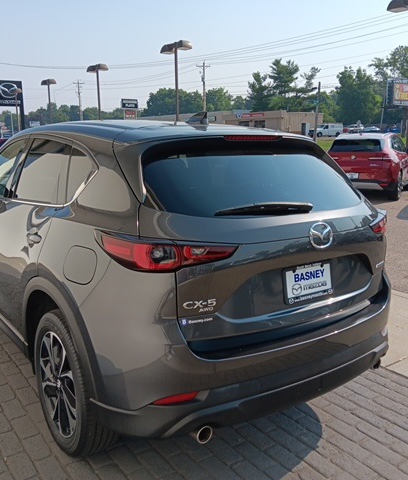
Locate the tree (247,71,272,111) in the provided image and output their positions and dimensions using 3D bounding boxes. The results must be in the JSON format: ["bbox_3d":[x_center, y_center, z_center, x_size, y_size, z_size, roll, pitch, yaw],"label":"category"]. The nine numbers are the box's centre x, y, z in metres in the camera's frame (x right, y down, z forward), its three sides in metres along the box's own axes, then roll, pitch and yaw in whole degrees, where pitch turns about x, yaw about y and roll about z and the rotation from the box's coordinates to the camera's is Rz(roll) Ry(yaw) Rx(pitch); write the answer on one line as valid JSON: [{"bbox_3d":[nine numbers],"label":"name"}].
[{"bbox_3d":[11.565,-28.480,101.317,5.400,13.000,5.400,0,12,0],"label":"tree"}]

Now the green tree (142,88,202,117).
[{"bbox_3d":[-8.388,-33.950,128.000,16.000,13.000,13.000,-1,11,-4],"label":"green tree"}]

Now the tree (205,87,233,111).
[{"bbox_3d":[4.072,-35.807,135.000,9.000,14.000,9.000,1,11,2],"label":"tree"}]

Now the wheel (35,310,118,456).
[{"bbox_3d":[-0.630,0.687,2.404,0.230,0.730,0.730,-9,14,-35],"label":"wheel"}]

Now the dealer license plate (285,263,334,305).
[{"bbox_3d":[0.466,0.185,2.128,0.312,0.162,0.020,-8,6,-35],"label":"dealer license plate"}]

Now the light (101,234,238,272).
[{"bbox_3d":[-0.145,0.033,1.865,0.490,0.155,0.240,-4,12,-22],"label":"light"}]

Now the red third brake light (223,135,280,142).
[{"bbox_3d":[0.245,-0.494,2.333,0.375,0.033,0.050,-8,13,-36],"label":"red third brake light"}]

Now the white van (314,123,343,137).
[{"bbox_3d":[19.669,-17.622,77.500,5.700,2.100,2.020,-4,12,-19],"label":"white van"}]

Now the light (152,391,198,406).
[{"bbox_3d":[-0.109,0.624,1.889,0.200,0.050,0.060,-3,12,-14],"label":"light"}]

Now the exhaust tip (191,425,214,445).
[{"bbox_3d":[-0.025,0.775,1.953,0.078,0.078,0.095,-8,14,-35],"label":"exhaust tip"}]

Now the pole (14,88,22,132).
[{"bbox_3d":[-19.628,-12.519,51.000,0.900,7.000,0.900,-8,14,-36],"label":"pole"}]

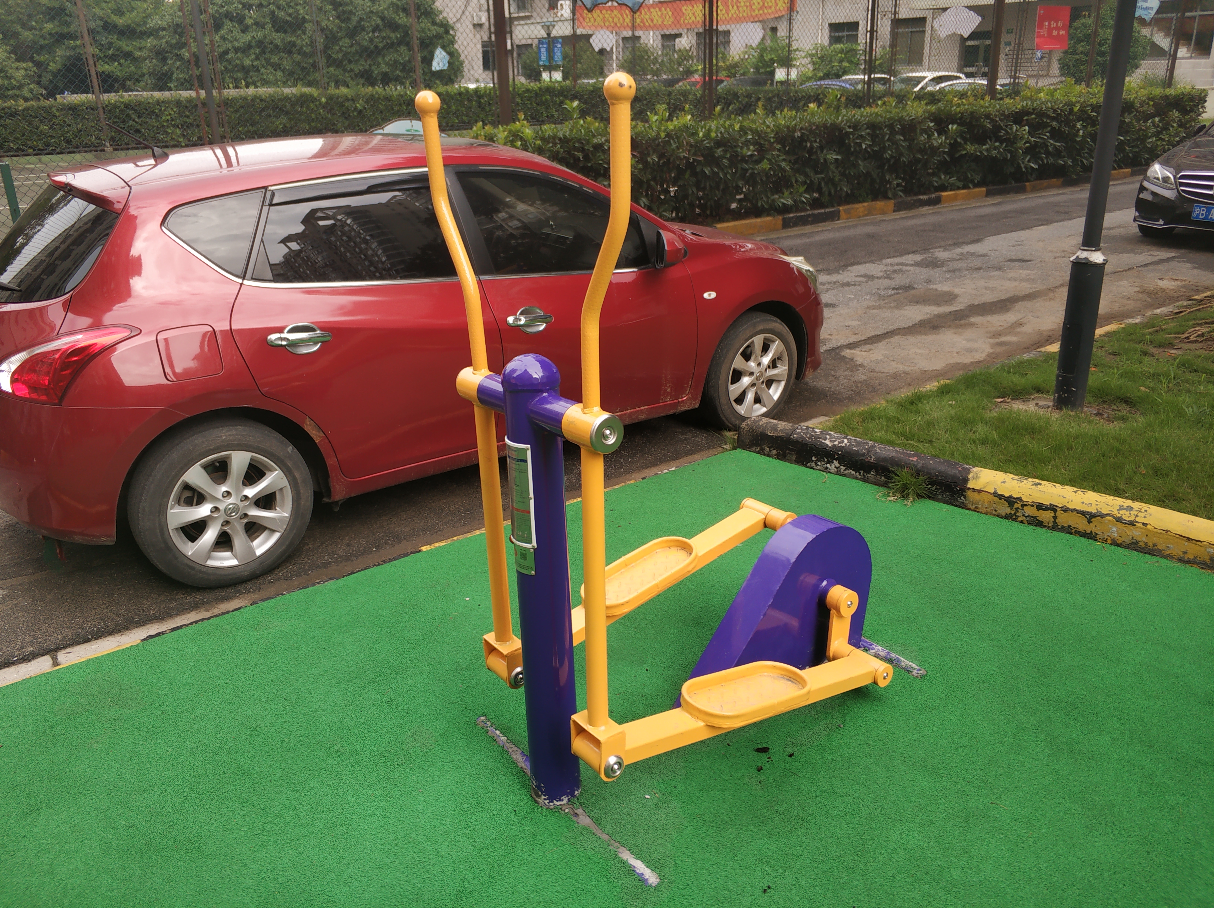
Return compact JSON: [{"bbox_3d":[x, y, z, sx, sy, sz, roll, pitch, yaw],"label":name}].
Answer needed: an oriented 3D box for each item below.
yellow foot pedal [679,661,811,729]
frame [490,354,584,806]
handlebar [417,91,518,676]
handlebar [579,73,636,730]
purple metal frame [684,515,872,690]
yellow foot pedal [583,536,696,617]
[{"bbox_3d":[0.333,0.574,2.274,0.352,0.042,0.162,-4,16,-38],"label":"yellow foot pedal"},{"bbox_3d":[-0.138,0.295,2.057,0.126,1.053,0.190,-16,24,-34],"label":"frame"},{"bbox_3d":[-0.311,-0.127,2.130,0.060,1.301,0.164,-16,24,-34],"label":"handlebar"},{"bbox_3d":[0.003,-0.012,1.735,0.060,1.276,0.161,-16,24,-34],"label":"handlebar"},{"bbox_3d":[0.464,0.417,2.575,0.685,0.437,0.107,-16,24,-34],"label":"purple metal frame"},{"bbox_3d":[0.090,0.323,2.527,0.345,0.042,0.157,-27,30,-30],"label":"yellow foot pedal"}]

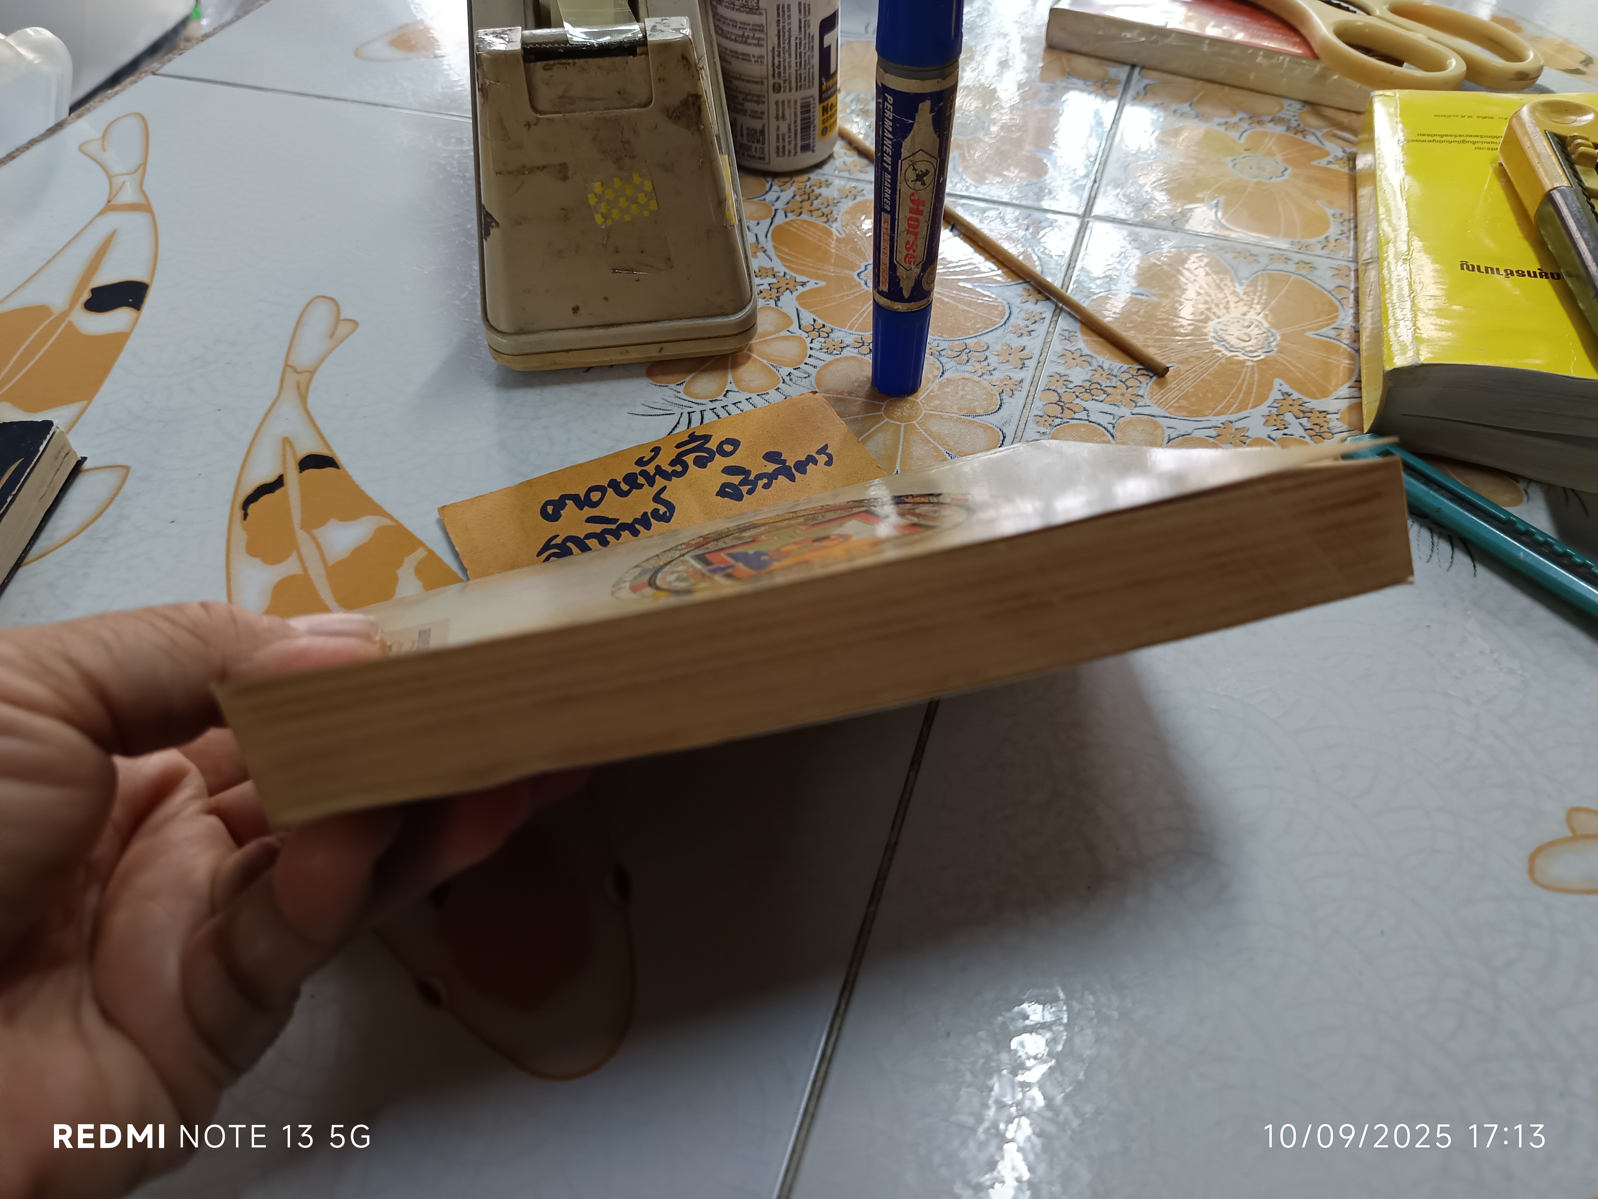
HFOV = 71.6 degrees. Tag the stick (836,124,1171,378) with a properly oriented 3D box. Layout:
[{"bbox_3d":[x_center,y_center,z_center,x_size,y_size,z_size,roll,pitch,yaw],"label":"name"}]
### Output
[{"bbox_3d":[0.059,-0.133,0.394,0.004,0.004,0.200,-25,53,-20],"label":"stick"}]

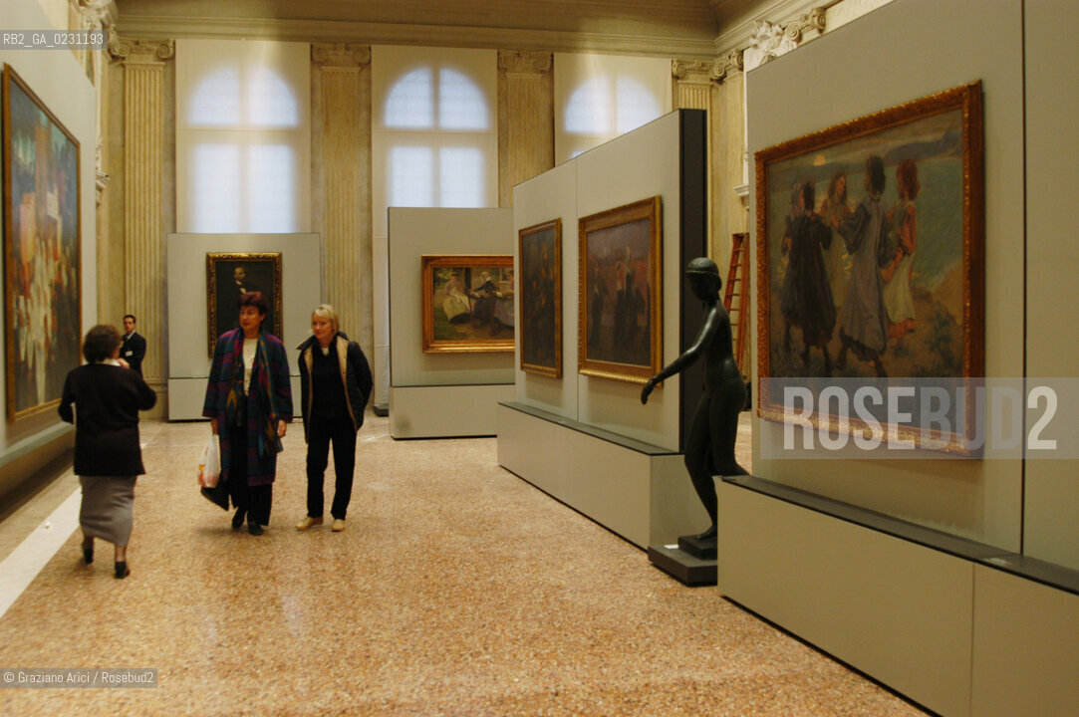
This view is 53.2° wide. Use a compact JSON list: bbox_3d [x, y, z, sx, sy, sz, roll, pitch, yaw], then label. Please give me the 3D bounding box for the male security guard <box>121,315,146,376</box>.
[{"bbox_3d":[-5.514,0.246,14.516,0.500,1.658,0.340,0,2,13],"label":"male security guard"}]

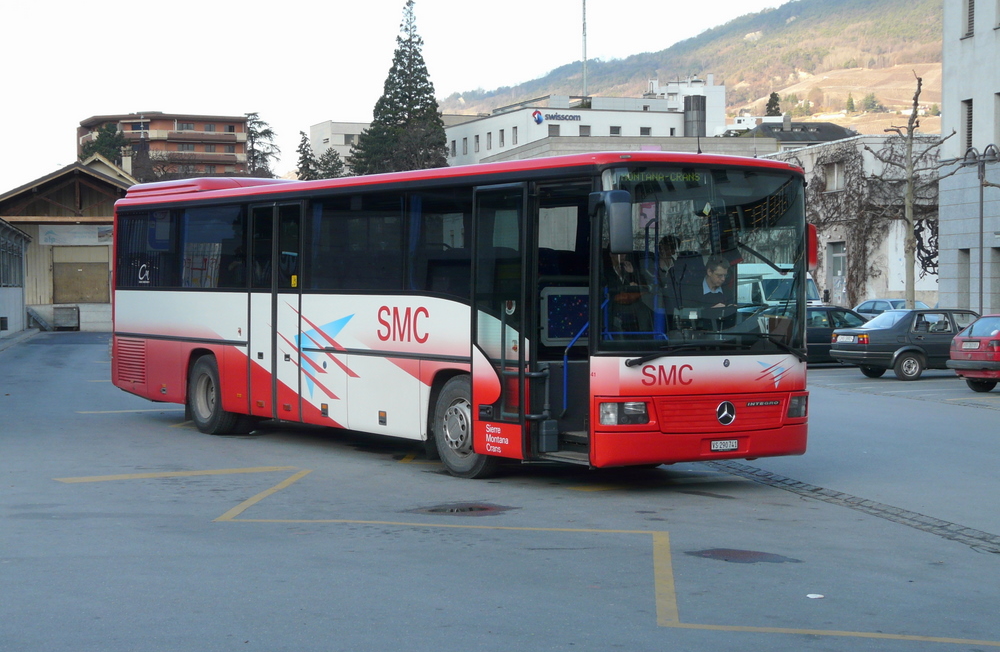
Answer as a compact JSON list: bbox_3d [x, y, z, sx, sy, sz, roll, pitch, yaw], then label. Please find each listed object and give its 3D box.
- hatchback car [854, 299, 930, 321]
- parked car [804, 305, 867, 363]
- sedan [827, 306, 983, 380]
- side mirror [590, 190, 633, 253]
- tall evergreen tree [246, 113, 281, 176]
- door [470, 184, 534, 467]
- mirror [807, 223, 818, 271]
[{"bbox_3d":[12.723,-0.133,56.017,1.700,1.400,4.400,0,1,-19],"label":"hatchback car"},{"bbox_3d":[7.553,0.281,40.892,4.350,1.450,1.700,0,1,-18],"label":"parked car"},{"bbox_3d":[9.113,0.377,36.396,4.350,1.410,1.670,0,1,-15],"label":"sedan"},{"bbox_3d":[0.977,-0.915,15.434,0.260,0.540,0.300,-1,2,-33],"label":"side mirror"},{"bbox_3d":[-23.065,-11.948,170.208,4.600,17.494,4.600,0,1,0],"label":"tall evergreen tree"},{"bbox_3d":[0.000,-0.047,16.486,0.080,2.540,0.890,-1,2,-33],"label":"door"},{"bbox_3d":[3.006,-0.770,17.174,0.190,0.460,0.150,-1,2,-33],"label":"mirror"}]

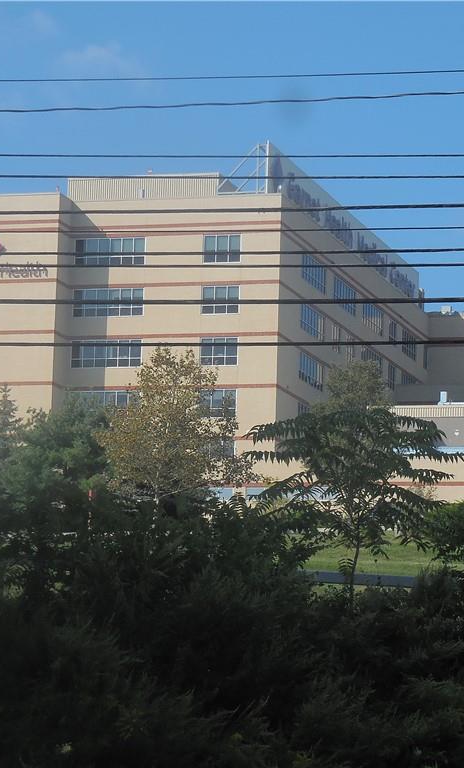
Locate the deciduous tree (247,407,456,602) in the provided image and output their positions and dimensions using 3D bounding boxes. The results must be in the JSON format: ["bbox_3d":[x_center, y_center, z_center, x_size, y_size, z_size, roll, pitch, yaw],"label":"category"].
[{"bbox_3d":[1.319,1.450,32.001,2.270,2.430,2.160,2,-9,0],"label":"deciduous tree"}]

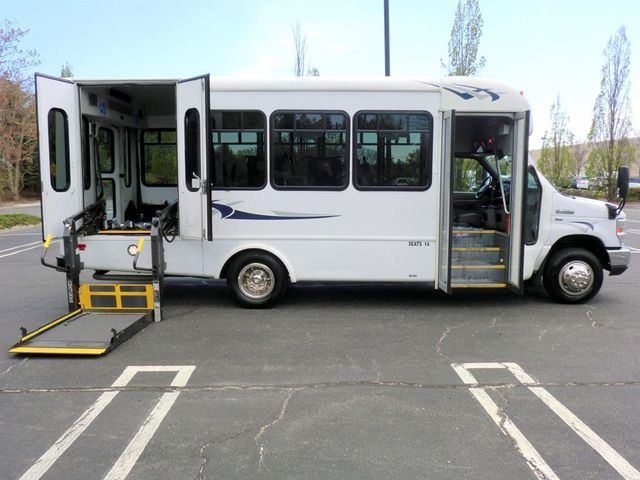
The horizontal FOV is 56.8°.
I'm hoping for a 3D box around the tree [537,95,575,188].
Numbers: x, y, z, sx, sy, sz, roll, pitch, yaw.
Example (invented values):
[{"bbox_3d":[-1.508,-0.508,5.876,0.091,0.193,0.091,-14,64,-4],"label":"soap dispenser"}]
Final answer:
[{"bbox_3d":[18.900,-7.745,47.480,3.200,8.000,3.200,0,5,0],"label":"tree"}]

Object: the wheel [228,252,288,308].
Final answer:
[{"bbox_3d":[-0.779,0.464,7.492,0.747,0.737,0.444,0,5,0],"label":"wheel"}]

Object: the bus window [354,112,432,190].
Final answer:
[{"bbox_3d":[0.888,-1.067,7.146,0.965,0.959,0.061,0,5,0],"label":"bus window"}]

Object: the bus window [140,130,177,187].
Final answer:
[{"bbox_3d":[-2.380,-1.307,9.498,0.949,0.939,0.061,0,5,0],"label":"bus window"}]

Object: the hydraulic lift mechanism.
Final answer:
[{"bbox_3d":[-2.364,0.267,6.406,1.131,1.333,2.222,0,5,0],"label":"hydraulic lift mechanism"}]

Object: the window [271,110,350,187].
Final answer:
[{"bbox_3d":[-0.114,-1.073,7.145,0.959,0.954,0.061,0,5,0],"label":"window"}]

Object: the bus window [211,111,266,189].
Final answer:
[{"bbox_3d":[-1.118,-1.078,7.145,0.959,0.959,0.061,0,5,0],"label":"bus window"}]

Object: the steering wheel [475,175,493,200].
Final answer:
[{"bbox_3d":[2.436,-0.797,8.814,0.091,0.404,0.394,34,4,-3],"label":"steering wheel"}]

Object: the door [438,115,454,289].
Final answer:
[{"bbox_3d":[1.491,-0.447,6.993,0.061,2.131,0.404,0,5,0],"label":"door"}]

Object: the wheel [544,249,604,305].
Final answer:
[{"bbox_3d":[3.246,0.462,7.629,0.747,0.737,0.237,0,5,0],"label":"wheel"}]

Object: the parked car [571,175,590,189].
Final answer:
[{"bbox_3d":[28.540,-6.255,64.691,1.820,1.600,4.600,1,5,12],"label":"parked car"}]

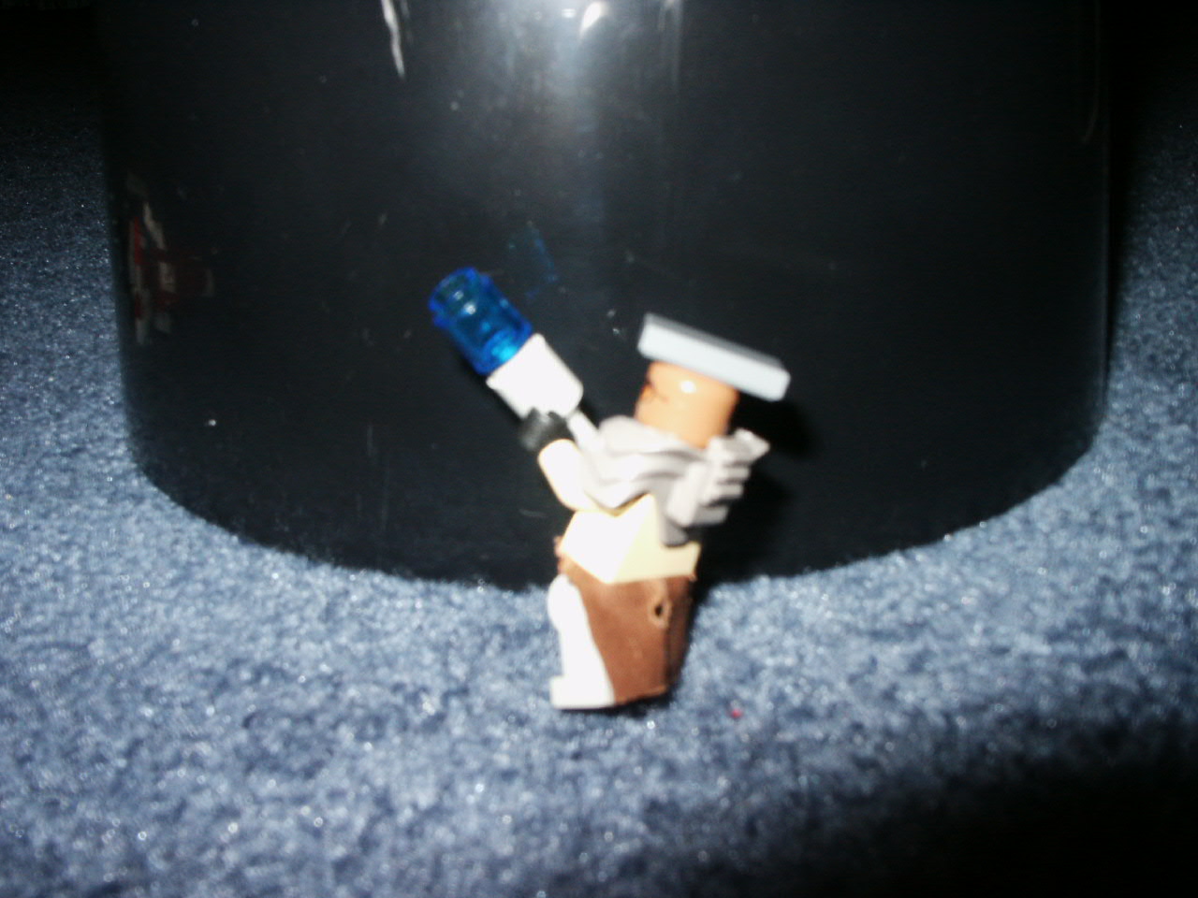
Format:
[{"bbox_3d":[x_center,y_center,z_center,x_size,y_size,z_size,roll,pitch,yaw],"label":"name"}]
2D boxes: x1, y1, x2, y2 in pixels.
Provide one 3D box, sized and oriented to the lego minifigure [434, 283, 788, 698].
[{"bbox_3d":[-0.003,0.004,0.137,0.042,0.043,0.021,23,18,31],"label":"lego minifigure"}]

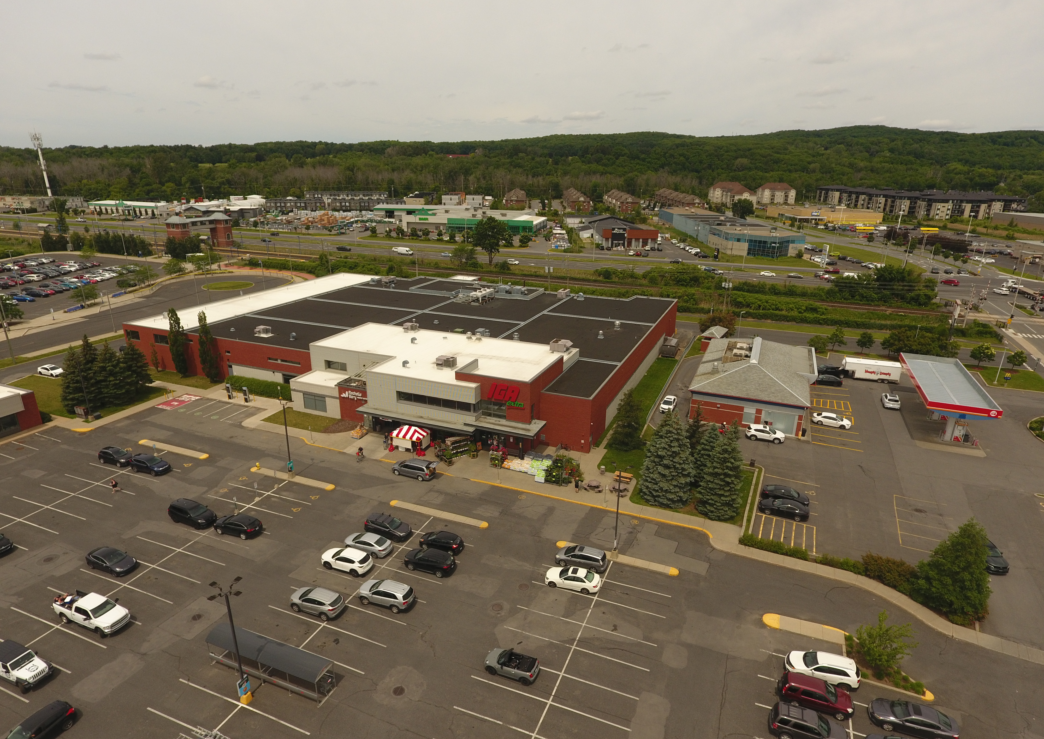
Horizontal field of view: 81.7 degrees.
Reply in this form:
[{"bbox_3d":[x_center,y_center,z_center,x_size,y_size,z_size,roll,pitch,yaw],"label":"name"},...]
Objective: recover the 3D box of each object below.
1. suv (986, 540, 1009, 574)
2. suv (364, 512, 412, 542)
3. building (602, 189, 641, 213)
[{"bbox_3d":[40.207,15.757,52.391,1.830,1.620,4.500,2,19,7],"label":"suv"},{"bbox_3d":[-12.495,14.698,56.553,4.500,1.680,1.820,7,20,22],"label":"suv"},{"bbox_3d":[69.388,-115.566,412.058,13.600,11.000,62.000,0,20,0],"label":"building"}]

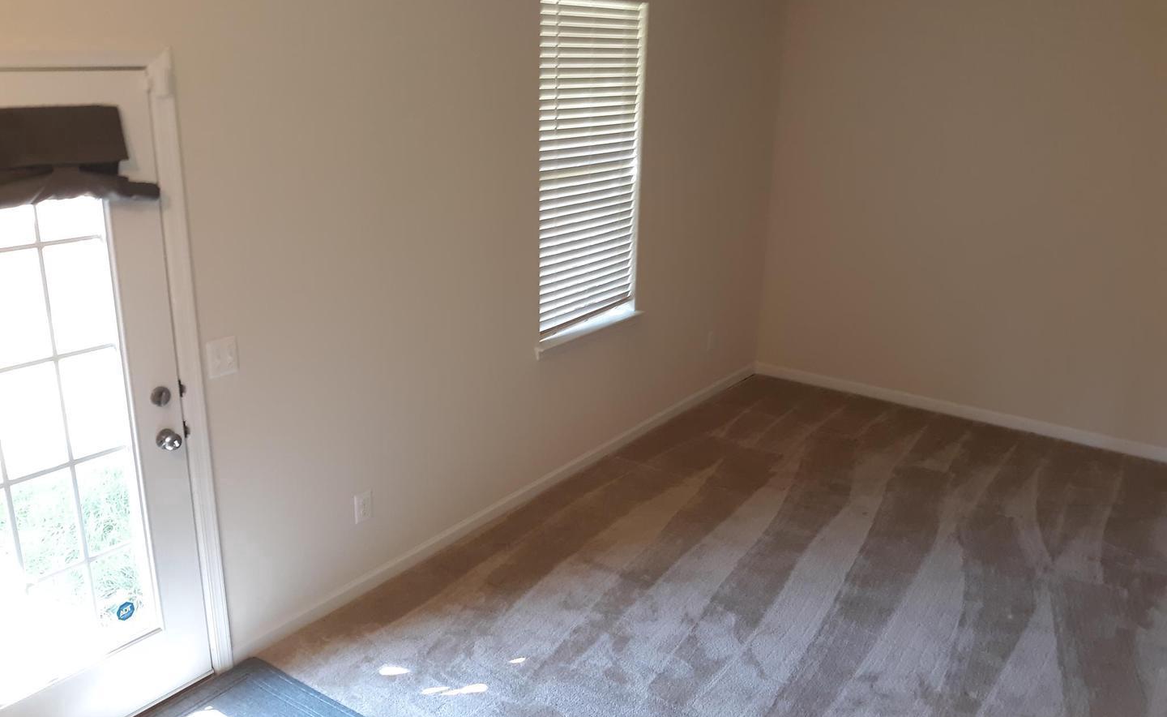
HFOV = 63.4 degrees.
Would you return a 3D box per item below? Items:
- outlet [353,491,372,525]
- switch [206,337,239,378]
[{"bbox_3d":[-0.869,0.588,3.728,0.010,0.118,0.075,13,21,33],"label":"outlet"},{"bbox_3d":[-1.171,-0.003,3.065,0.015,0.118,0.114,13,21,33],"label":"switch"}]

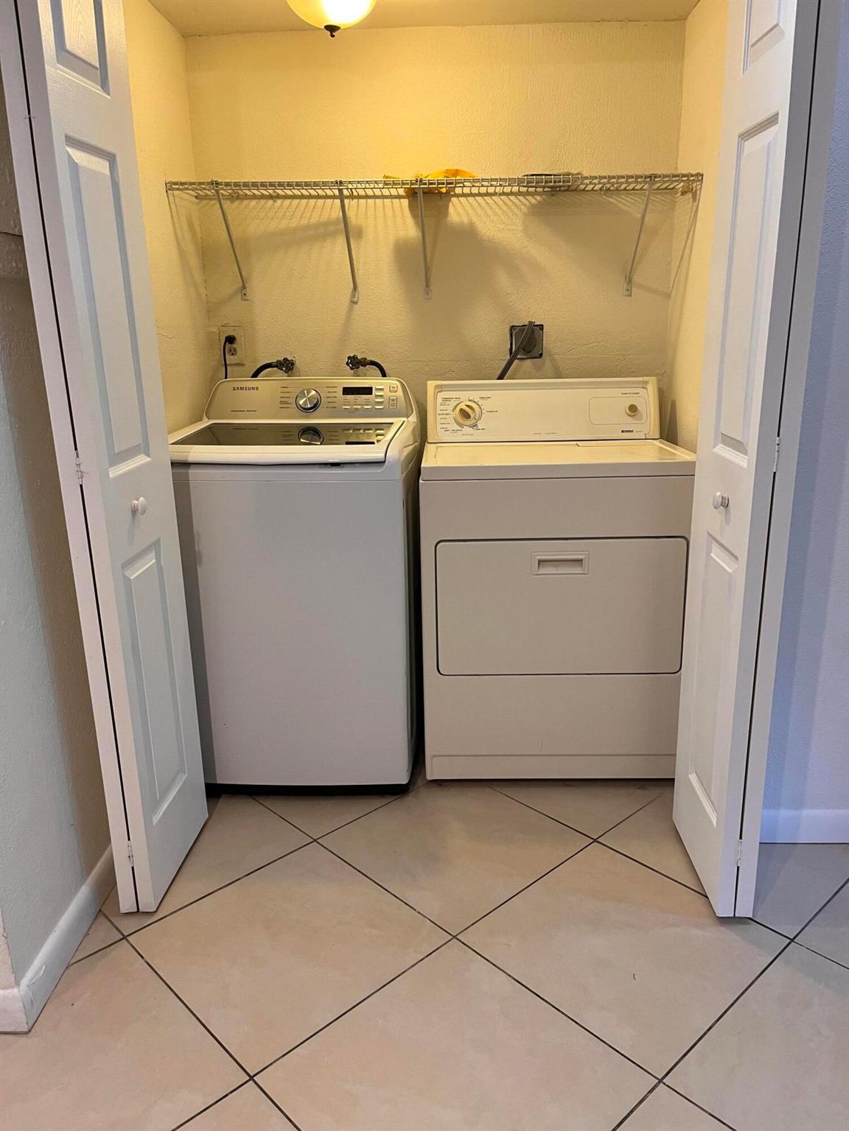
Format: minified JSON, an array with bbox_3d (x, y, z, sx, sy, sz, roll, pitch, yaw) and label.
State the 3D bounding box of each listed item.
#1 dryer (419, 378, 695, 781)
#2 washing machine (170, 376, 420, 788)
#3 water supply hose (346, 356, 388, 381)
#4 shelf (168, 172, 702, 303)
[{"bbox_3d":[0.378,0.000,2.629,0.739,1.094,0.701,-1,16,2],"label":"dryer"},{"bbox_3d":[-0.351,0.013,2.597,0.687,1.119,0.737,-1,16,2],"label":"washing machine"},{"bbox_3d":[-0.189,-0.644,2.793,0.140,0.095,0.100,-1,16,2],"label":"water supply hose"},{"bbox_3d":[0.030,-0.986,2.593,1.523,0.331,0.316,-1,16,2],"label":"shelf"}]

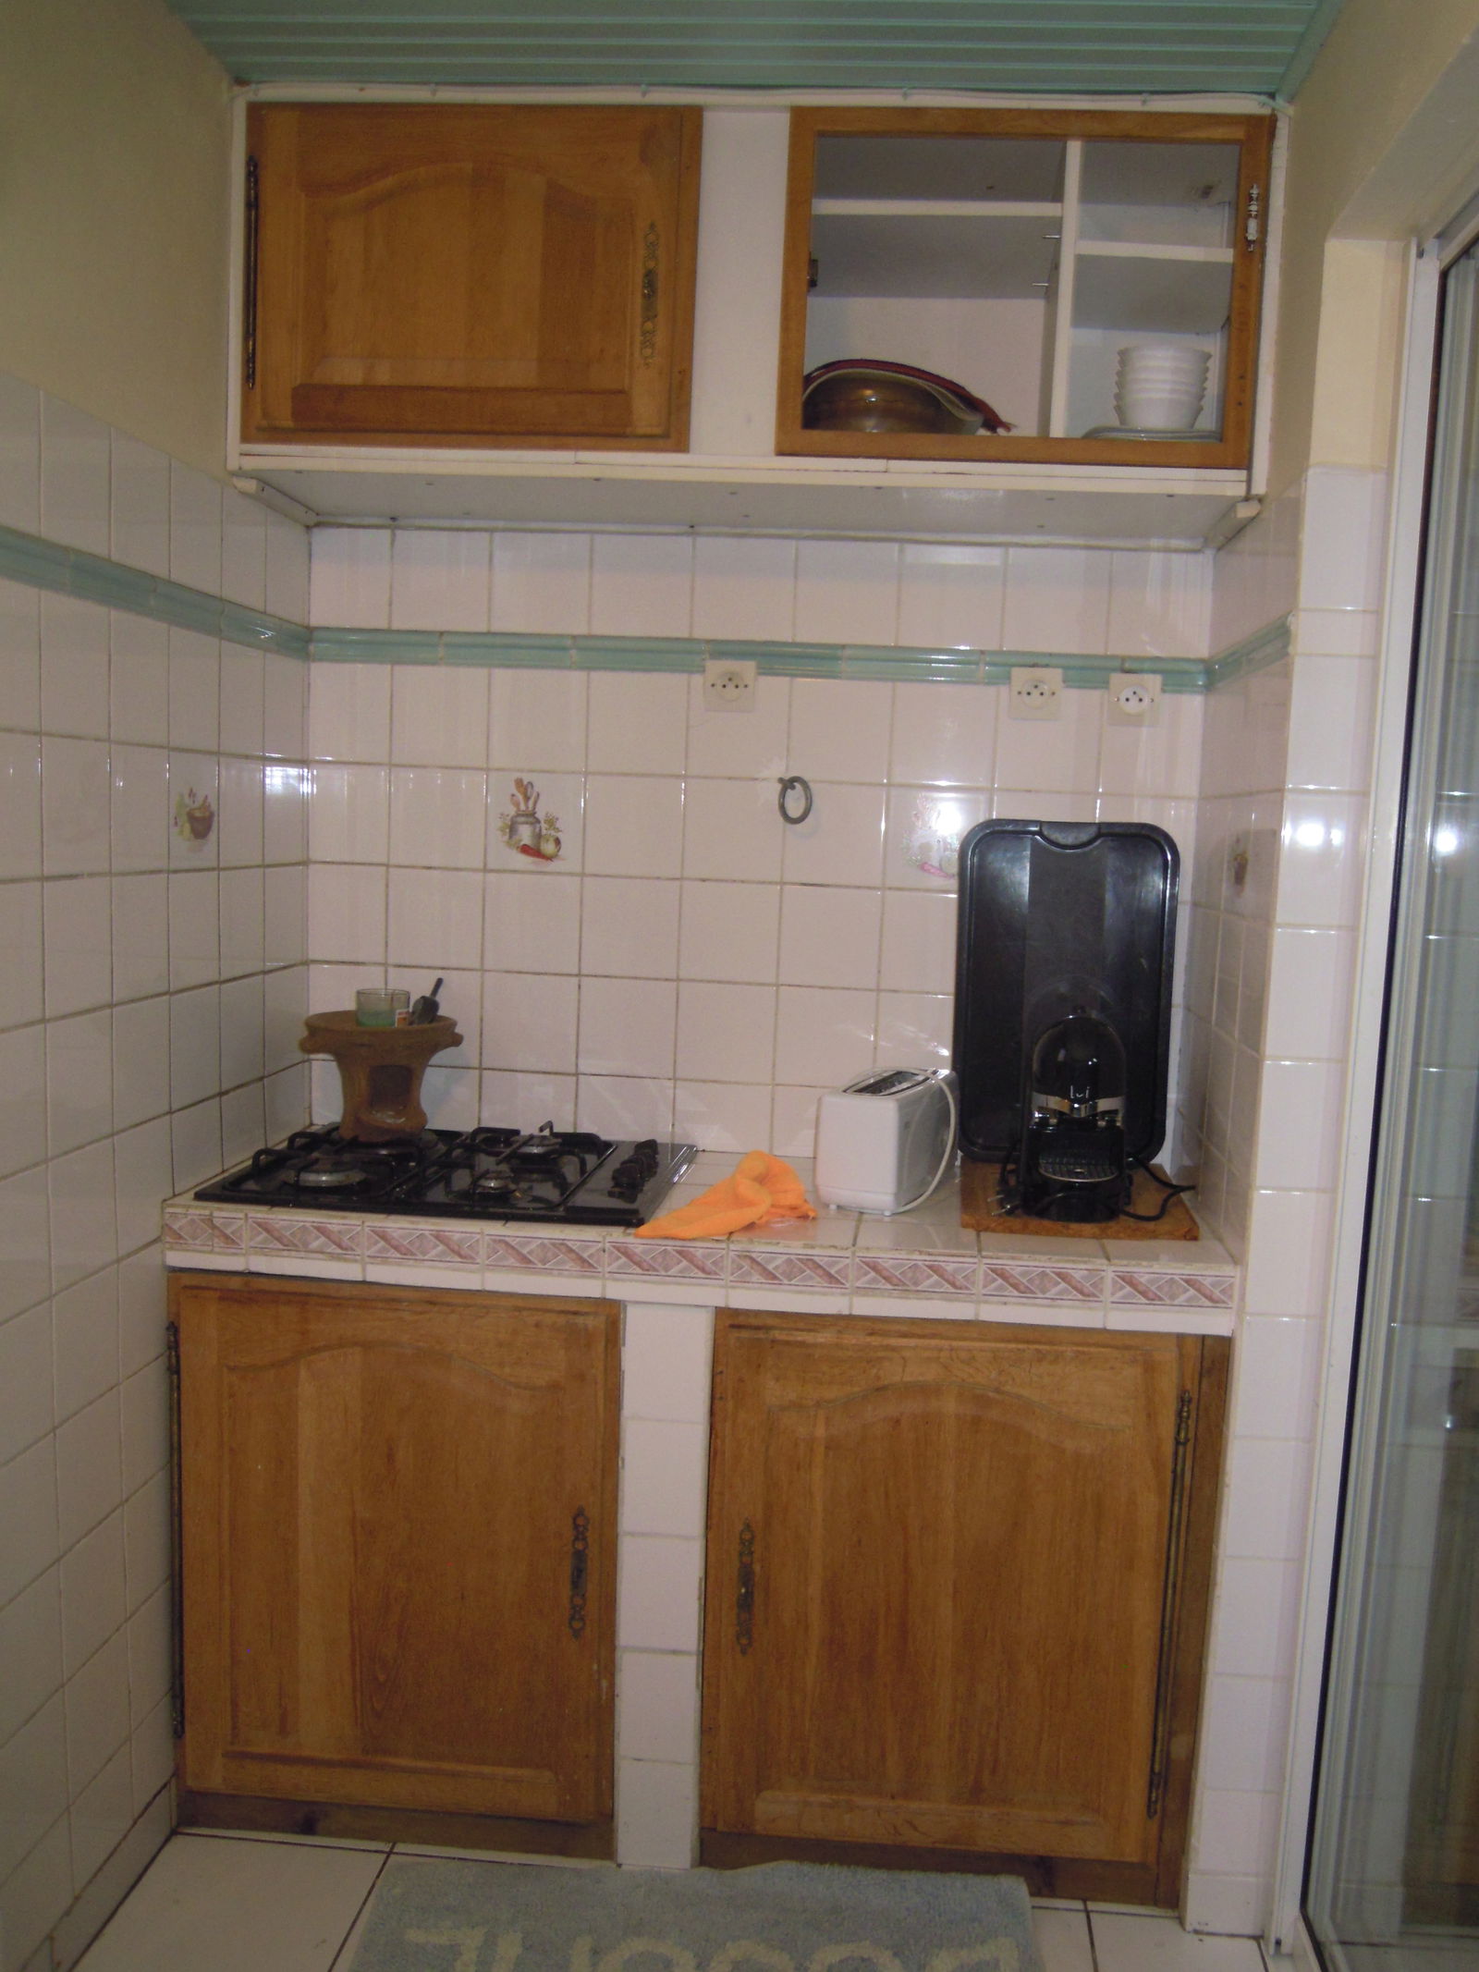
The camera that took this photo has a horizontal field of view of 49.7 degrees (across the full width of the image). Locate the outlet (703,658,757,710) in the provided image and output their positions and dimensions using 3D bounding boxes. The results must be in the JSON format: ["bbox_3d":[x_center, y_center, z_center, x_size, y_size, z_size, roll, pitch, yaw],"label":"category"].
[{"bbox_3d":[-0.012,-0.444,2.368,0.077,0.077,0.014,3,6,5],"label":"outlet"}]

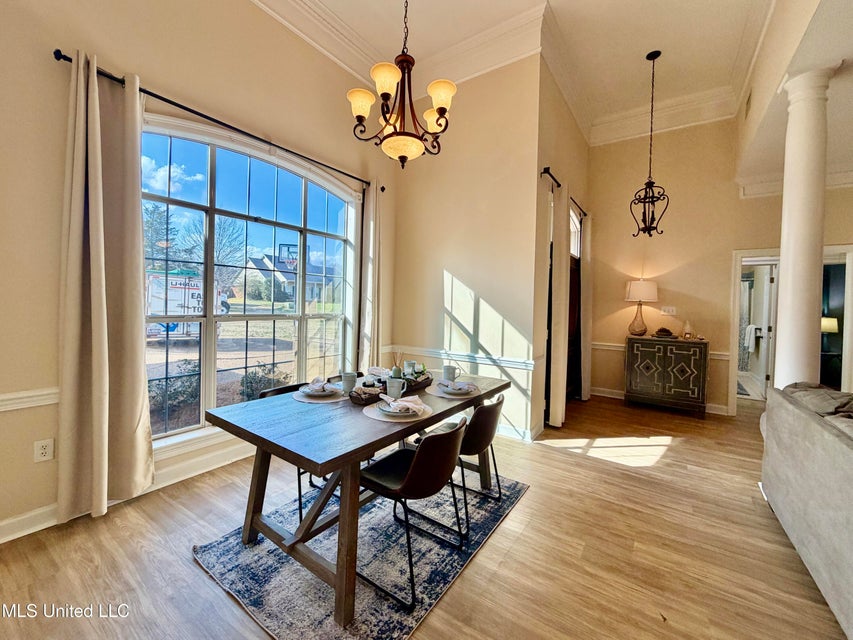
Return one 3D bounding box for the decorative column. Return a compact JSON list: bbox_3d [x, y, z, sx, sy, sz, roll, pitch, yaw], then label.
[{"bbox_3d":[2.595,-0.178,2.398,0.243,2.943,0.243,2,3,35],"label":"decorative column"}]

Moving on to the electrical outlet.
[{"bbox_3d":[-2.219,0.759,2.005,0.010,0.118,0.074,2,3,36],"label":"electrical outlet"}]

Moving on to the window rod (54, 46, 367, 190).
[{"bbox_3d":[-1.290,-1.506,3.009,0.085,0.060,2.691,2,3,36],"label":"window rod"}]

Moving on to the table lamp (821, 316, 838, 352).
[{"bbox_3d":[6.789,0.248,5.900,0.340,0.610,0.340,2,3,35],"label":"table lamp"}]

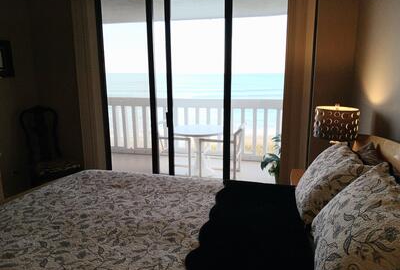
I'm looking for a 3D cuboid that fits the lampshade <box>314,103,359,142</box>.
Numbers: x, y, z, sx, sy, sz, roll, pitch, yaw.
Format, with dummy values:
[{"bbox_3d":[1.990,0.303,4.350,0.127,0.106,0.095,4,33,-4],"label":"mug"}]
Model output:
[{"bbox_3d":[1.194,-0.107,2.723,0.360,0.260,0.360,2,11,11],"label":"lampshade"}]

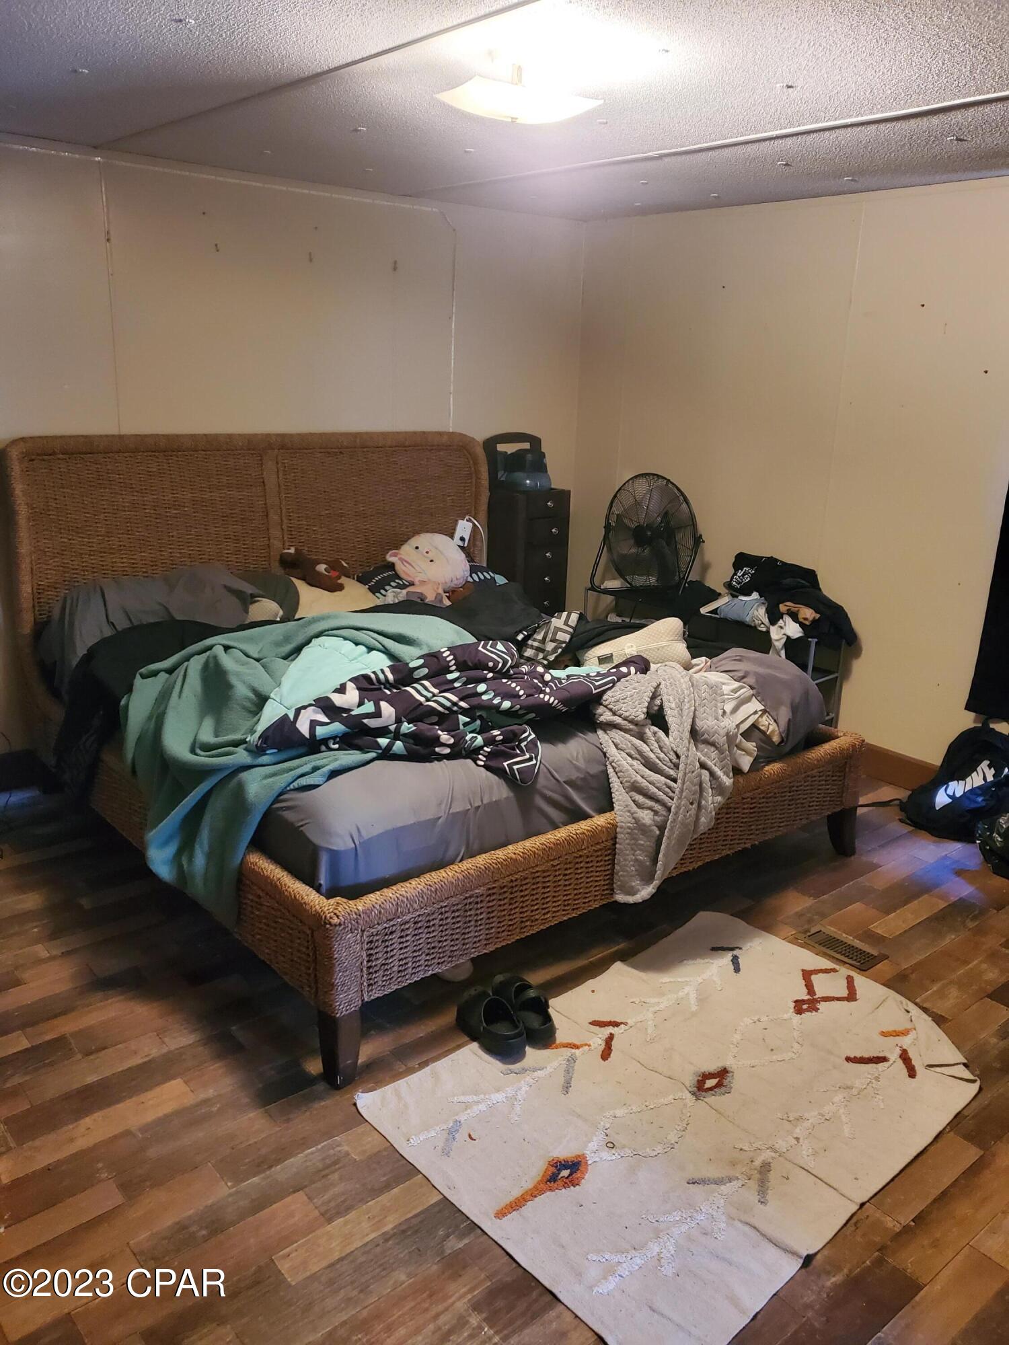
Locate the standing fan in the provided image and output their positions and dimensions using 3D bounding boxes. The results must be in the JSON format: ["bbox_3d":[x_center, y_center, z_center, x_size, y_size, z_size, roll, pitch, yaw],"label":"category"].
[{"bbox_3d":[0.675,-0.627,4.580,0.560,0.545,0.250,16,21,40],"label":"standing fan"}]

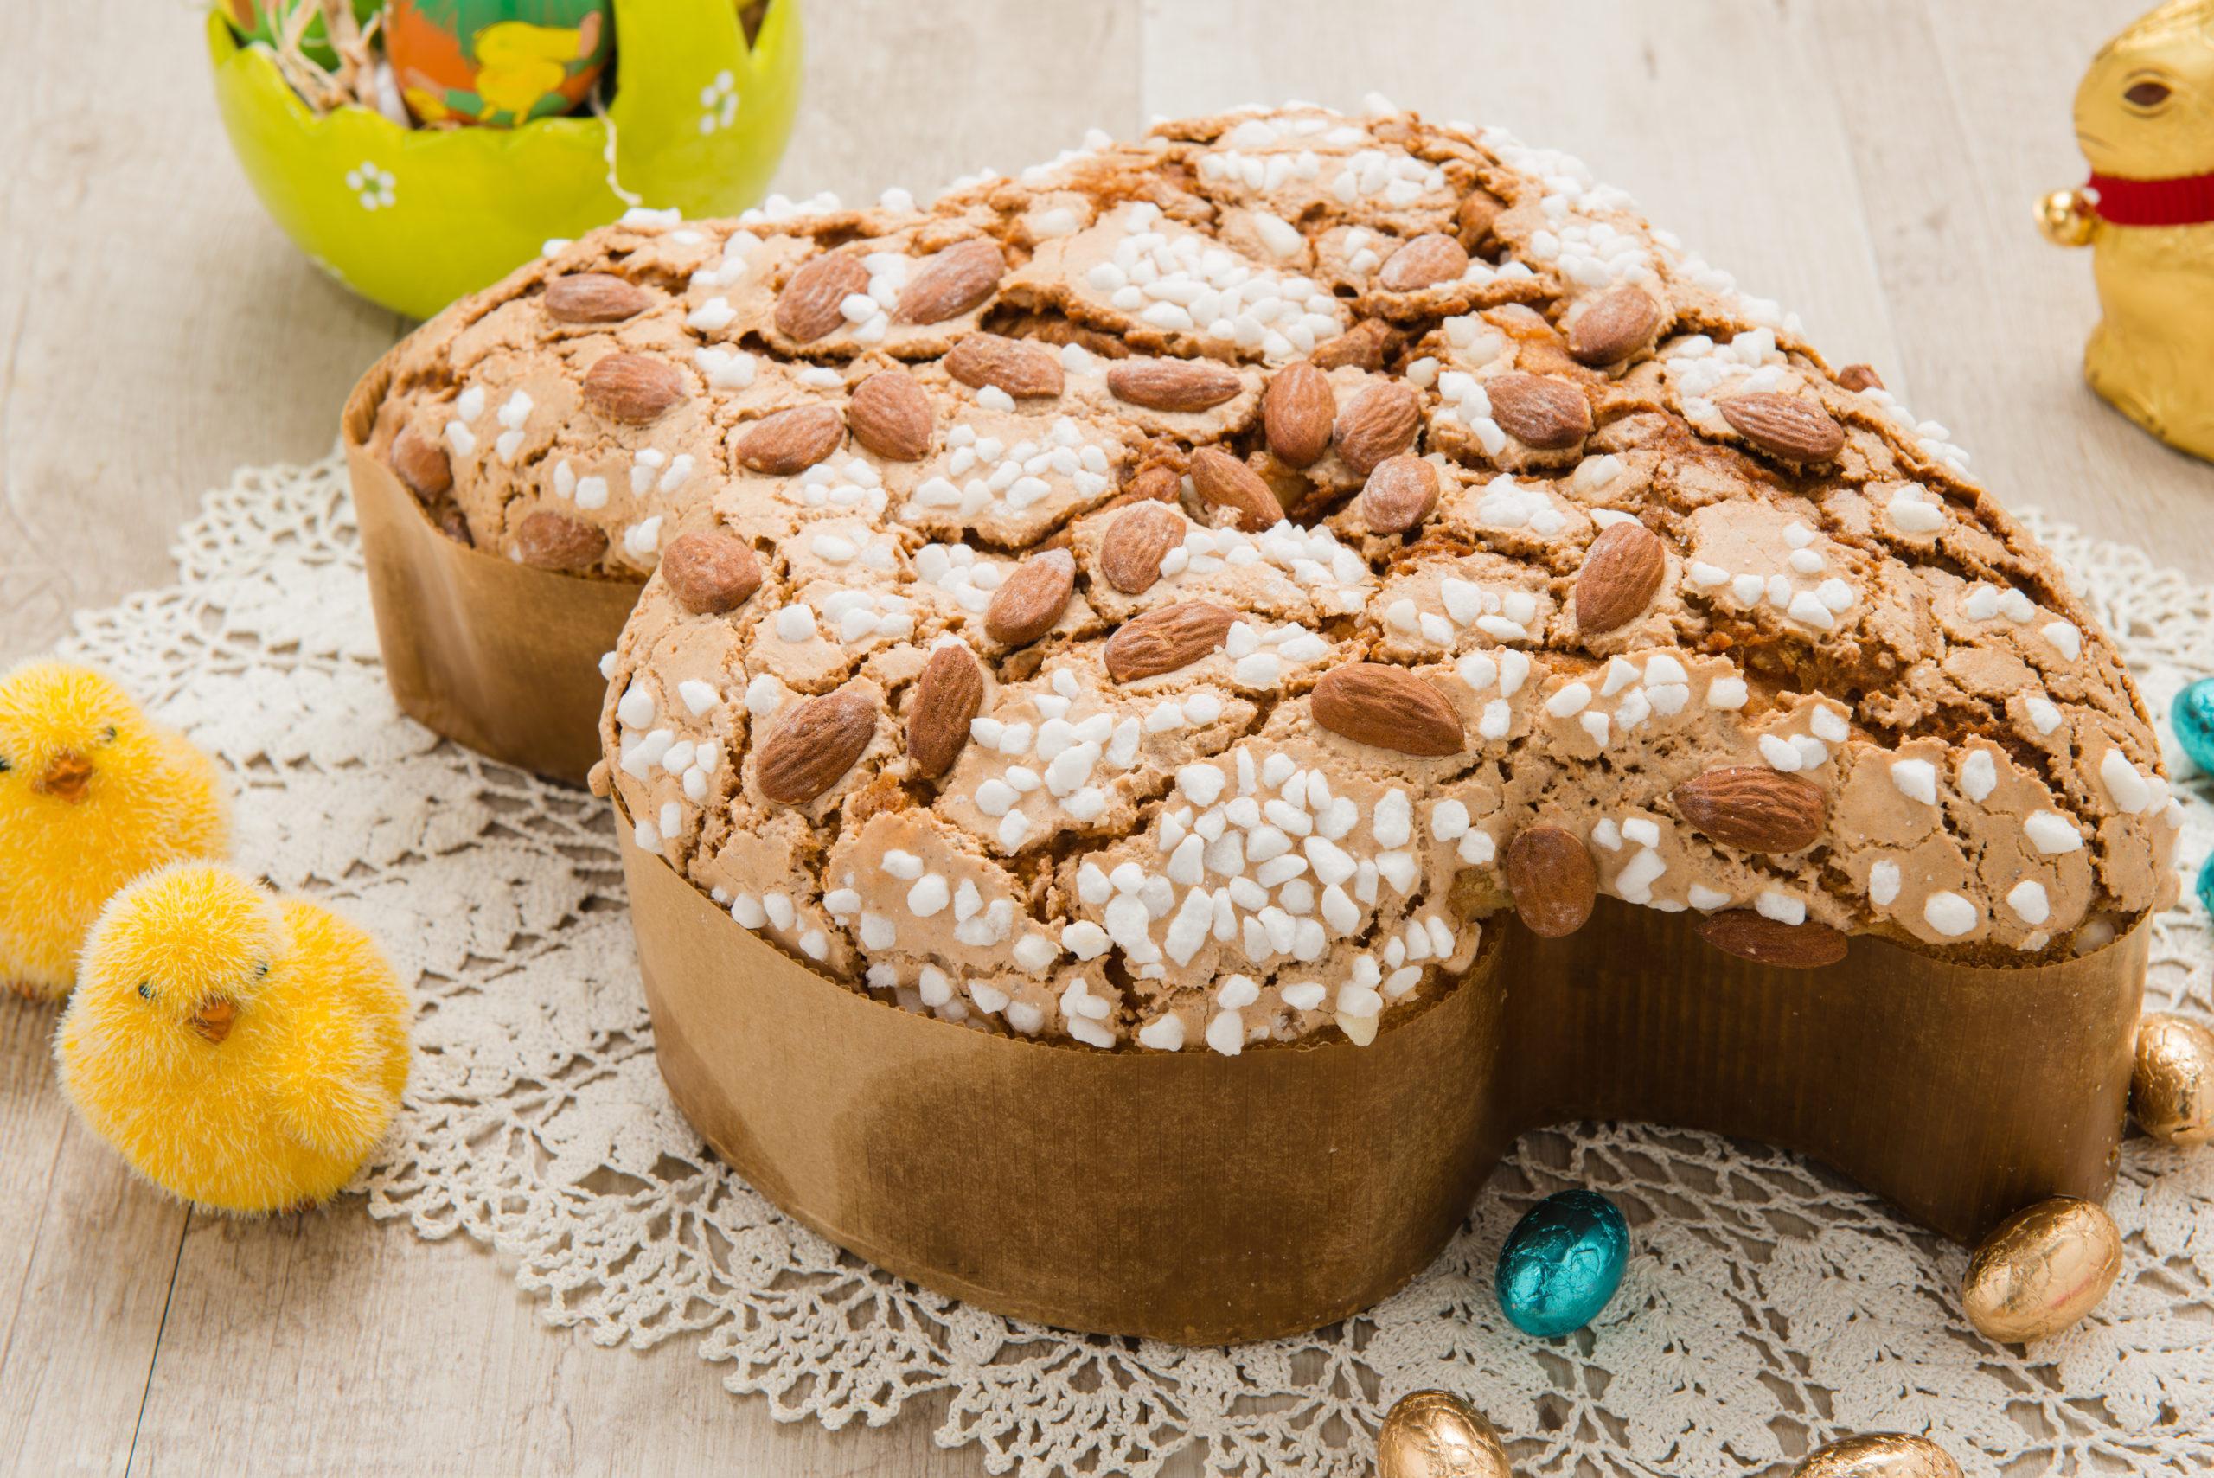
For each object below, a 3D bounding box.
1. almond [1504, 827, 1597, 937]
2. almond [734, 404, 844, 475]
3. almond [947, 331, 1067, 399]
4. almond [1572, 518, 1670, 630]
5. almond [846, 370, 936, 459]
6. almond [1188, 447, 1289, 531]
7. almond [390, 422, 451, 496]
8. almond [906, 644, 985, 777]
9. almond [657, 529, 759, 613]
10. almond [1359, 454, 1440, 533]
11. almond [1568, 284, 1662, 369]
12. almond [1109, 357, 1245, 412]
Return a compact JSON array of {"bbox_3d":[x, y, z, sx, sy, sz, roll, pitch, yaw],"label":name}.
[{"bbox_3d":[0.067,0.021,0.647,0.013,0.008,0.019,-10,59,2],"label":"almond"},{"bbox_3d":[-0.052,-0.049,0.707,0.020,0.008,0.013,-27,49,-27],"label":"almond"},{"bbox_3d":[-0.017,-0.063,0.724,0.024,0.008,0.012,21,45,31],"label":"almond"},{"bbox_3d":[0.081,-0.026,0.682,0.013,0.009,0.024,20,53,14],"label":"almond"},{"bbox_3d":[-0.035,-0.053,0.708,0.013,0.008,0.022,-27,48,-11],"label":"almond"},{"bbox_3d":[0.021,-0.040,0.686,0.011,0.007,0.021,-20,48,-35],"label":"almond"},{"bbox_3d":[-0.120,-0.049,0.754,0.011,0.008,0.022,-55,41,7],"label":"almond"},{"bbox_3d":[-0.025,-0.004,0.655,0.011,0.008,0.022,5,62,14],"label":"almond"},{"bbox_3d":[-0.063,-0.026,0.686,0.022,0.008,0.013,24,74,43],"label":"almond"},{"bbox_3d":[0.046,-0.038,0.675,0.012,0.008,0.021,8,36,14],"label":"almond"},{"bbox_3d":[0.086,-0.070,0.731,0.013,0.009,0.025,33,48,20],"label":"almond"},{"bbox_3d":[0.011,-0.058,0.709,0.022,0.008,0.013,4,37,4],"label":"almond"}]

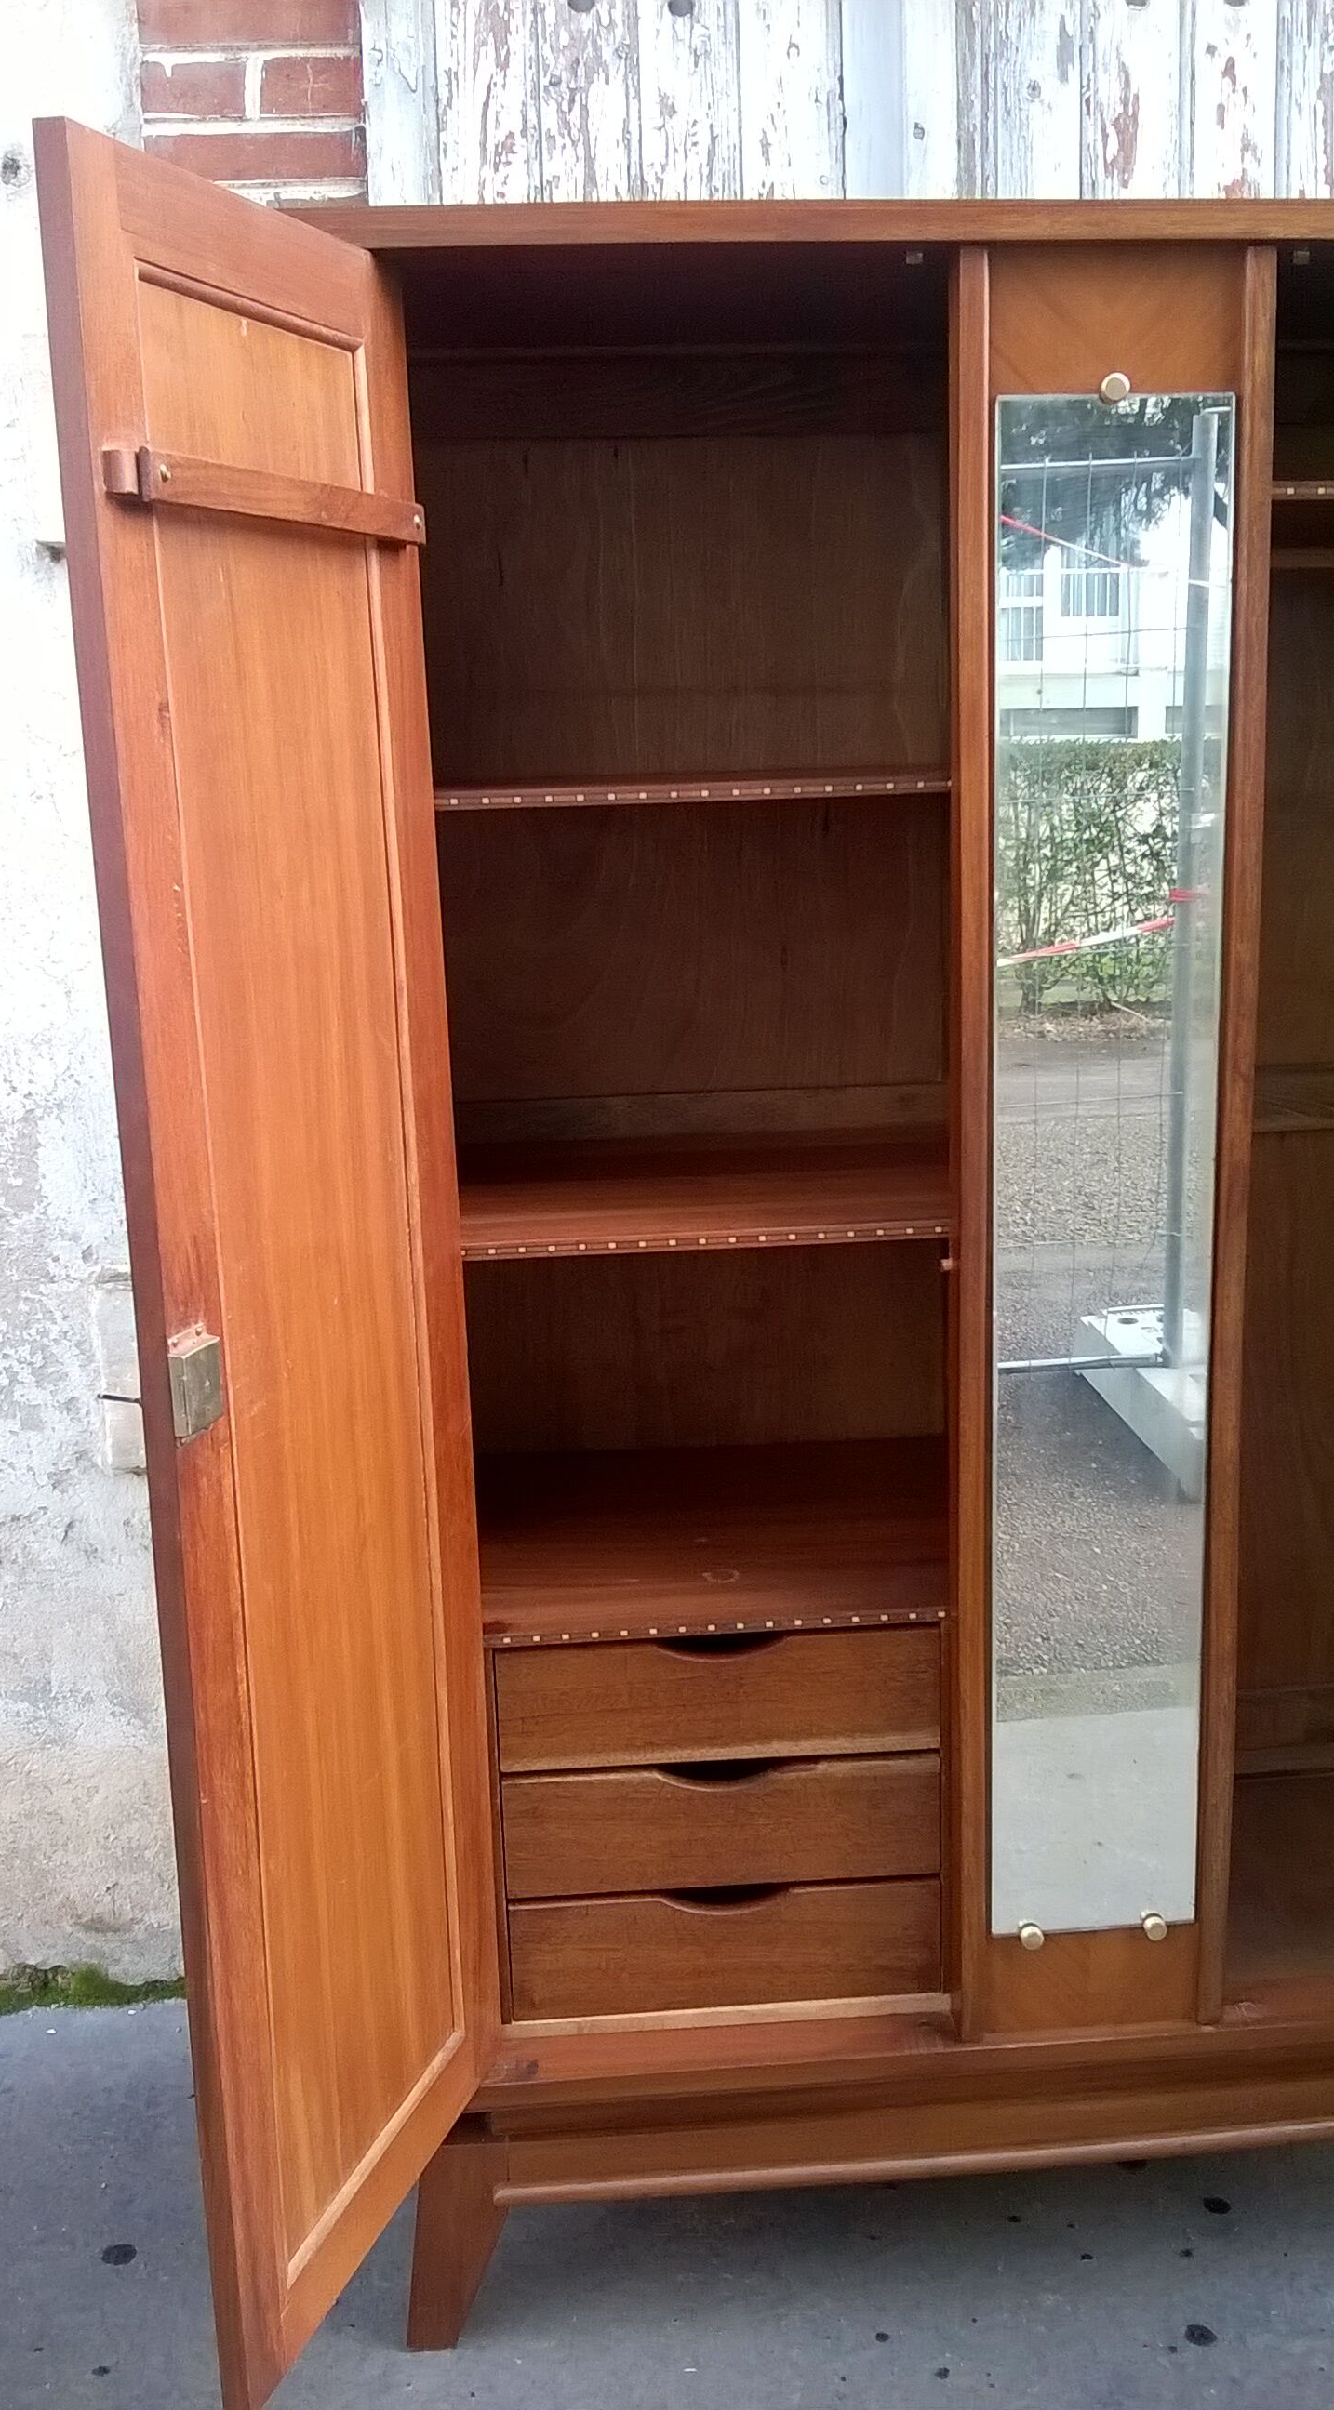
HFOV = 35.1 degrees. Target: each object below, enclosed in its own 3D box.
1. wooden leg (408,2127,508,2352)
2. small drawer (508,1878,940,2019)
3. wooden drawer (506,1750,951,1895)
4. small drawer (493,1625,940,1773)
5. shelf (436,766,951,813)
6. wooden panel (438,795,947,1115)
[{"bbox_3d":[-0.201,0.974,2.007,0.100,0.216,0.070,-3,12,-4],"label":"wooden leg"},{"bbox_3d":[0.040,0.656,2.195,0.407,0.122,0.430,-3,12,-4],"label":"small drawer"},{"bbox_3d":[0.036,0.534,2.168,0.407,0.128,0.430,-3,12,-4],"label":"wooden drawer"},{"bbox_3d":[0.032,0.407,2.140,0.407,0.123,0.430,-3,12,-4],"label":"small drawer"},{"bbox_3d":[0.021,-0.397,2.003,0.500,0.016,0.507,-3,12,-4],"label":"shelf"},{"bbox_3d":[0.025,-0.284,2.296,0.554,0.337,0.014,-3,12,-4],"label":"wooden panel"}]

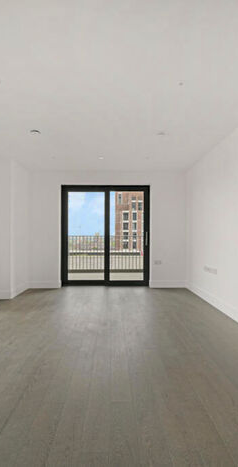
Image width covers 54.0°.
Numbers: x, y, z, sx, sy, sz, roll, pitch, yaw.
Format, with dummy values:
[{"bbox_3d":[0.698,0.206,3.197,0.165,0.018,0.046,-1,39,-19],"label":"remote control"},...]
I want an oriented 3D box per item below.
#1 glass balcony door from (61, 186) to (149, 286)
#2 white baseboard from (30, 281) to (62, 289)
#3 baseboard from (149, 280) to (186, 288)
[{"bbox_3d":[-0.280,0.061,5.032,1.874,2.171,0.101,0,0,-2],"label":"glass balcony door"},{"bbox_3d":[-1.544,1.099,4.945,0.659,0.148,0.020,0,0,-2],"label":"white baseboard"},{"bbox_3d":[1.060,1.087,5.019,0.795,0.148,0.020,0,0,-2],"label":"baseboard"}]

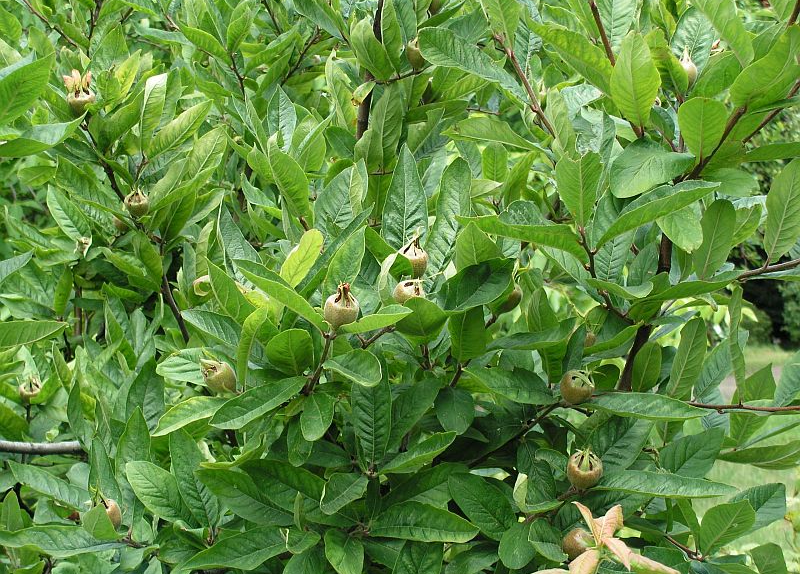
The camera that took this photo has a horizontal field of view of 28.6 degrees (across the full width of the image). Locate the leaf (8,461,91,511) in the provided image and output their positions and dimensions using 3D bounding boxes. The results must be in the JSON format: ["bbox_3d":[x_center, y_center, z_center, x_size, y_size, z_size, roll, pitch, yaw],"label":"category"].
[{"bbox_3d":[-0.339,0.193,1.520,0.090,0.012,0.029,28,36,-6],"label":"leaf"}]

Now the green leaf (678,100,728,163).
[{"bbox_3d":[0.267,-0.138,1.380,0.044,0.070,0.013,1,36,-1],"label":"green leaf"}]

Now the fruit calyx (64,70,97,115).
[{"bbox_3d":[-0.331,-0.202,1.630,0.033,0.047,0.033,-6,13,0],"label":"fruit calyx"}]

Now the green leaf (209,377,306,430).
[{"bbox_3d":[-0.128,0.104,1.410,0.102,0.014,0.036,-26,43,-19],"label":"green leaf"}]

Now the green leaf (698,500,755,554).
[{"bbox_3d":[0.294,0.217,1.420,0.041,0.072,0.012,32,27,-15],"label":"green leaf"}]

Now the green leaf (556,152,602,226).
[{"bbox_3d":[0.174,-0.095,1.520,0.043,0.072,0.018,-3,-6,0],"label":"green leaf"}]

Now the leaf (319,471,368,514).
[{"bbox_3d":[-0.051,0.187,1.430,0.056,0.012,0.028,-35,49,-27],"label":"leaf"}]

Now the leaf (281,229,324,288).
[{"bbox_3d":[-0.094,-0.028,1.520,0.028,0.062,0.011,25,12,0],"label":"leaf"}]

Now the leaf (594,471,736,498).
[{"bbox_3d":[0.239,0.178,1.420,0.127,0.012,0.030,4,30,6],"label":"leaf"}]

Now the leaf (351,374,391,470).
[{"bbox_3d":[-0.023,0.108,1.360,0.036,0.104,0.014,2,-15,0],"label":"leaf"}]

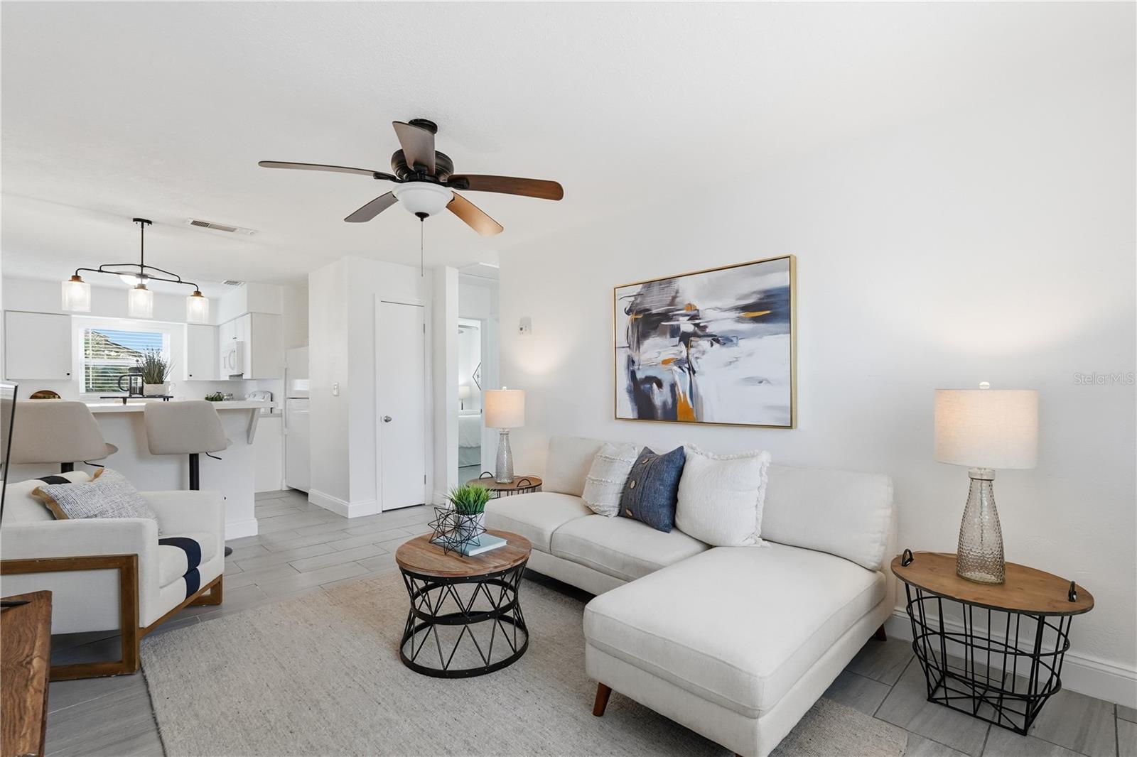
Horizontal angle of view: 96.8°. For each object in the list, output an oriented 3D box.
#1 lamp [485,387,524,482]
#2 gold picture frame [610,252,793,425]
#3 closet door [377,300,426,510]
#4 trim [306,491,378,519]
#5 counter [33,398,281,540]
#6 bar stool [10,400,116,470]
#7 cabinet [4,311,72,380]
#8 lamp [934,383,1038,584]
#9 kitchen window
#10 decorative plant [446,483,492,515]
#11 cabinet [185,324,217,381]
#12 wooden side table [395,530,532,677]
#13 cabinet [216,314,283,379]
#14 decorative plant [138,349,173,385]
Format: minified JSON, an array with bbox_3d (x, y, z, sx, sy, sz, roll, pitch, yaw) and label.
[{"bbox_3d":[-0.500,0.441,3.968,0.310,0.742,0.310,-1,-1,0],"label":"lamp"},{"bbox_3d":[0.766,-0.182,3.128,1.215,0.925,0.042,-1,-1,44],"label":"gold picture frame"},{"bbox_3d":[-1.648,0.269,5.059,0.470,2.030,0.045,0,-1,-45],"label":"closet door"},{"bbox_3d":[-2.318,1.241,5.133,0.250,0.125,1.083,0,-1,-45],"label":"trim"},{"bbox_3d":[-3.052,0.728,3.691,0.680,1.080,1.470,-1,-1,44],"label":"counter"},{"bbox_3d":[-3.109,0.713,3.126,0.470,1.135,0.480,0,-1,-32],"label":"bar stool"},{"bbox_3d":[-6.101,-0.372,5.825,0.330,0.760,0.526,-1,-1,44],"label":"cabinet"},{"bbox_3d":[1.573,0.389,1.926,0.308,0.742,0.308,-1,-1,44],"label":"lamp"},{"bbox_3d":[-5.694,-0.210,6.527,0.100,0.827,0.876,-1,-1,44],"label":"kitchen window"},{"bbox_3d":[-0.497,0.598,2.547,0.220,0.160,0.220,-1,-1,0],"label":"decorative plant"},{"bbox_3d":[-5.041,-0.349,6.923,0.330,0.760,0.365,-1,-1,44],"label":"cabinet"},{"bbox_3d":[-0.479,1.017,2.364,0.615,0.437,0.615,-1,-1,0],"label":"wooden side table"},{"bbox_3d":[-4.101,-0.358,6.474,1.605,0.765,0.335,-1,-1,44],"label":"cabinet"},{"bbox_3d":[-3.042,-0.086,3.717,0.200,0.265,0.180,0,-1,-45],"label":"decorative plant"}]

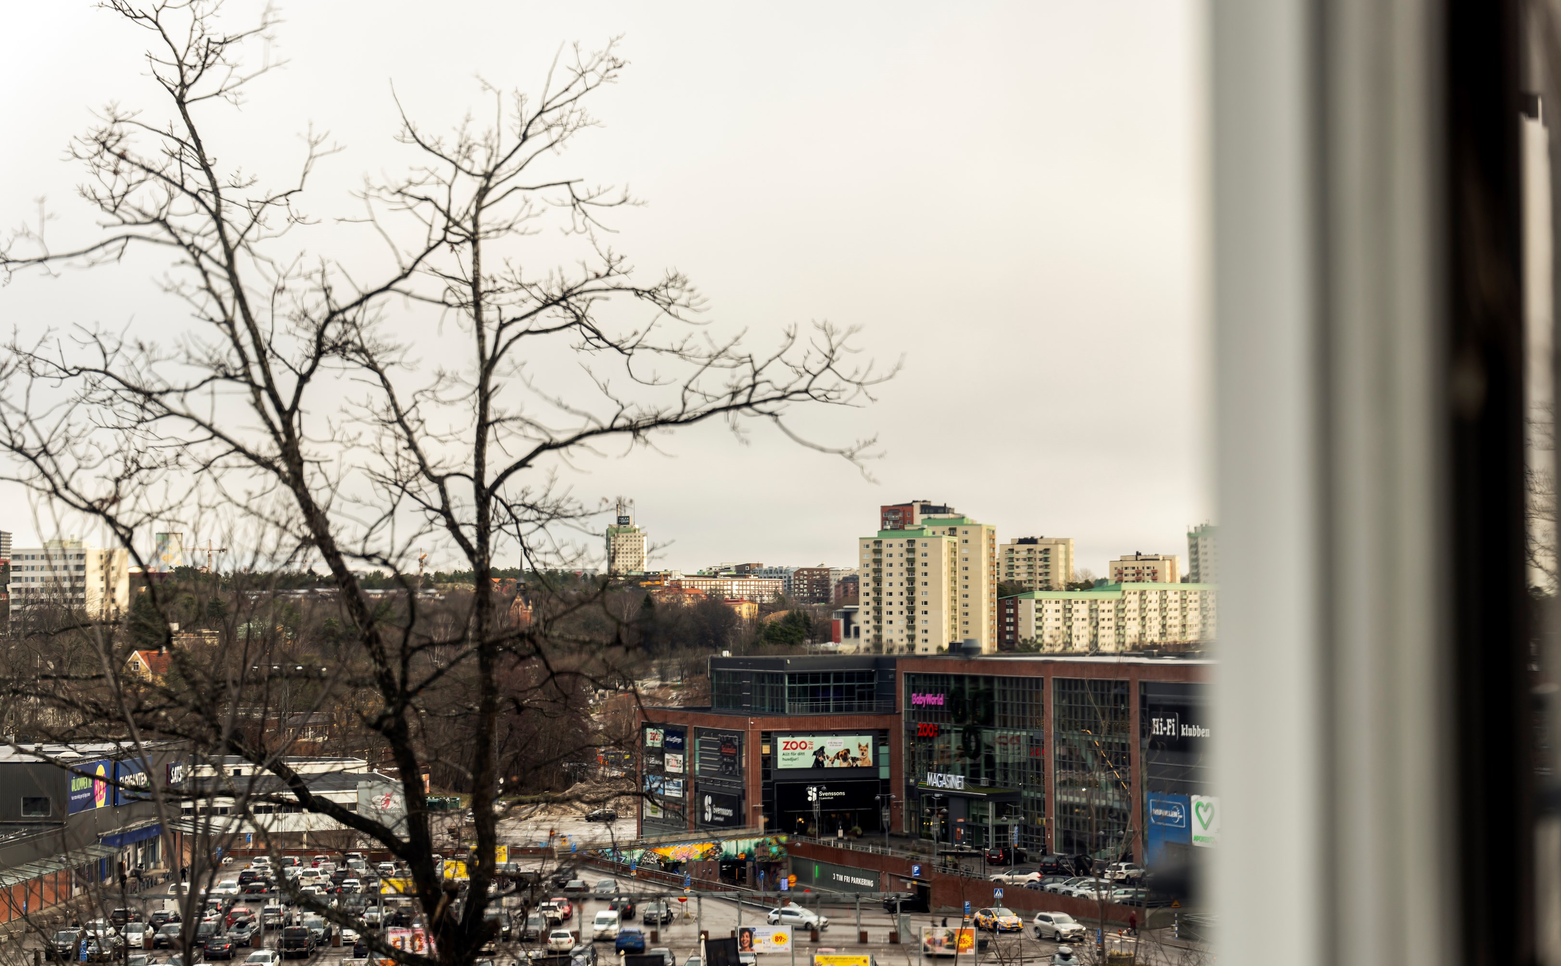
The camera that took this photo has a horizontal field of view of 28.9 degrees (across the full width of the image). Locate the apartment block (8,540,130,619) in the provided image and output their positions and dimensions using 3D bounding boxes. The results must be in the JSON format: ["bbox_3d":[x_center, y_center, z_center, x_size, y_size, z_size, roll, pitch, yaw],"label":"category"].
[{"bbox_3d":[-185.180,26.190,790.000,22.000,23.000,22.000,-1,-3,15],"label":"apartment block"}]

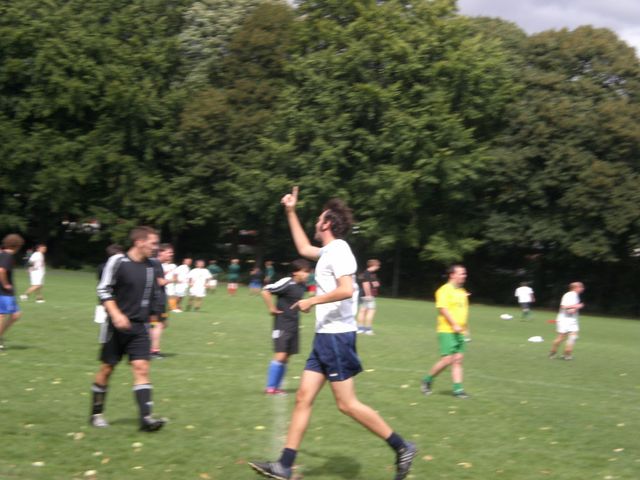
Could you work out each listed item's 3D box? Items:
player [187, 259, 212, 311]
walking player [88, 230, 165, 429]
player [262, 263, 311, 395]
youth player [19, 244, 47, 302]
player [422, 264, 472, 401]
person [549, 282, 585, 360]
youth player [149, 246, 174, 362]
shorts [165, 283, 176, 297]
[{"bbox_3d":[-3.867,1.462,68.500,0.680,1.640,0.420,4,-1,-9],"label":"player"},{"bbox_3d":[-1.663,0.768,18.300,0.520,1.750,0.540,3,-1,41],"label":"walking player"},{"bbox_3d":[-0.421,1.026,25.000,0.480,1.580,0.550,4,-1,28],"label":"player"},{"bbox_3d":[-8.496,0.964,62.500,0.700,1.720,0.500,4,-1,12],"label":"youth player"},{"bbox_3d":[1.709,1.202,27.600,0.660,1.740,0.580,4,-1,27],"label":"player"},{"bbox_3d":[5.425,1.786,46.200,0.660,1.690,0.500,4,-1,18],"label":"person"},{"bbox_3d":[-2.460,0.942,32.300,0.480,1.730,0.500,4,-1,21],"label":"youth player"},{"bbox_3d":[-4.610,1.527,65.000,0.340,0.430,0.380,4,-1,26],"label":"shorts"}]

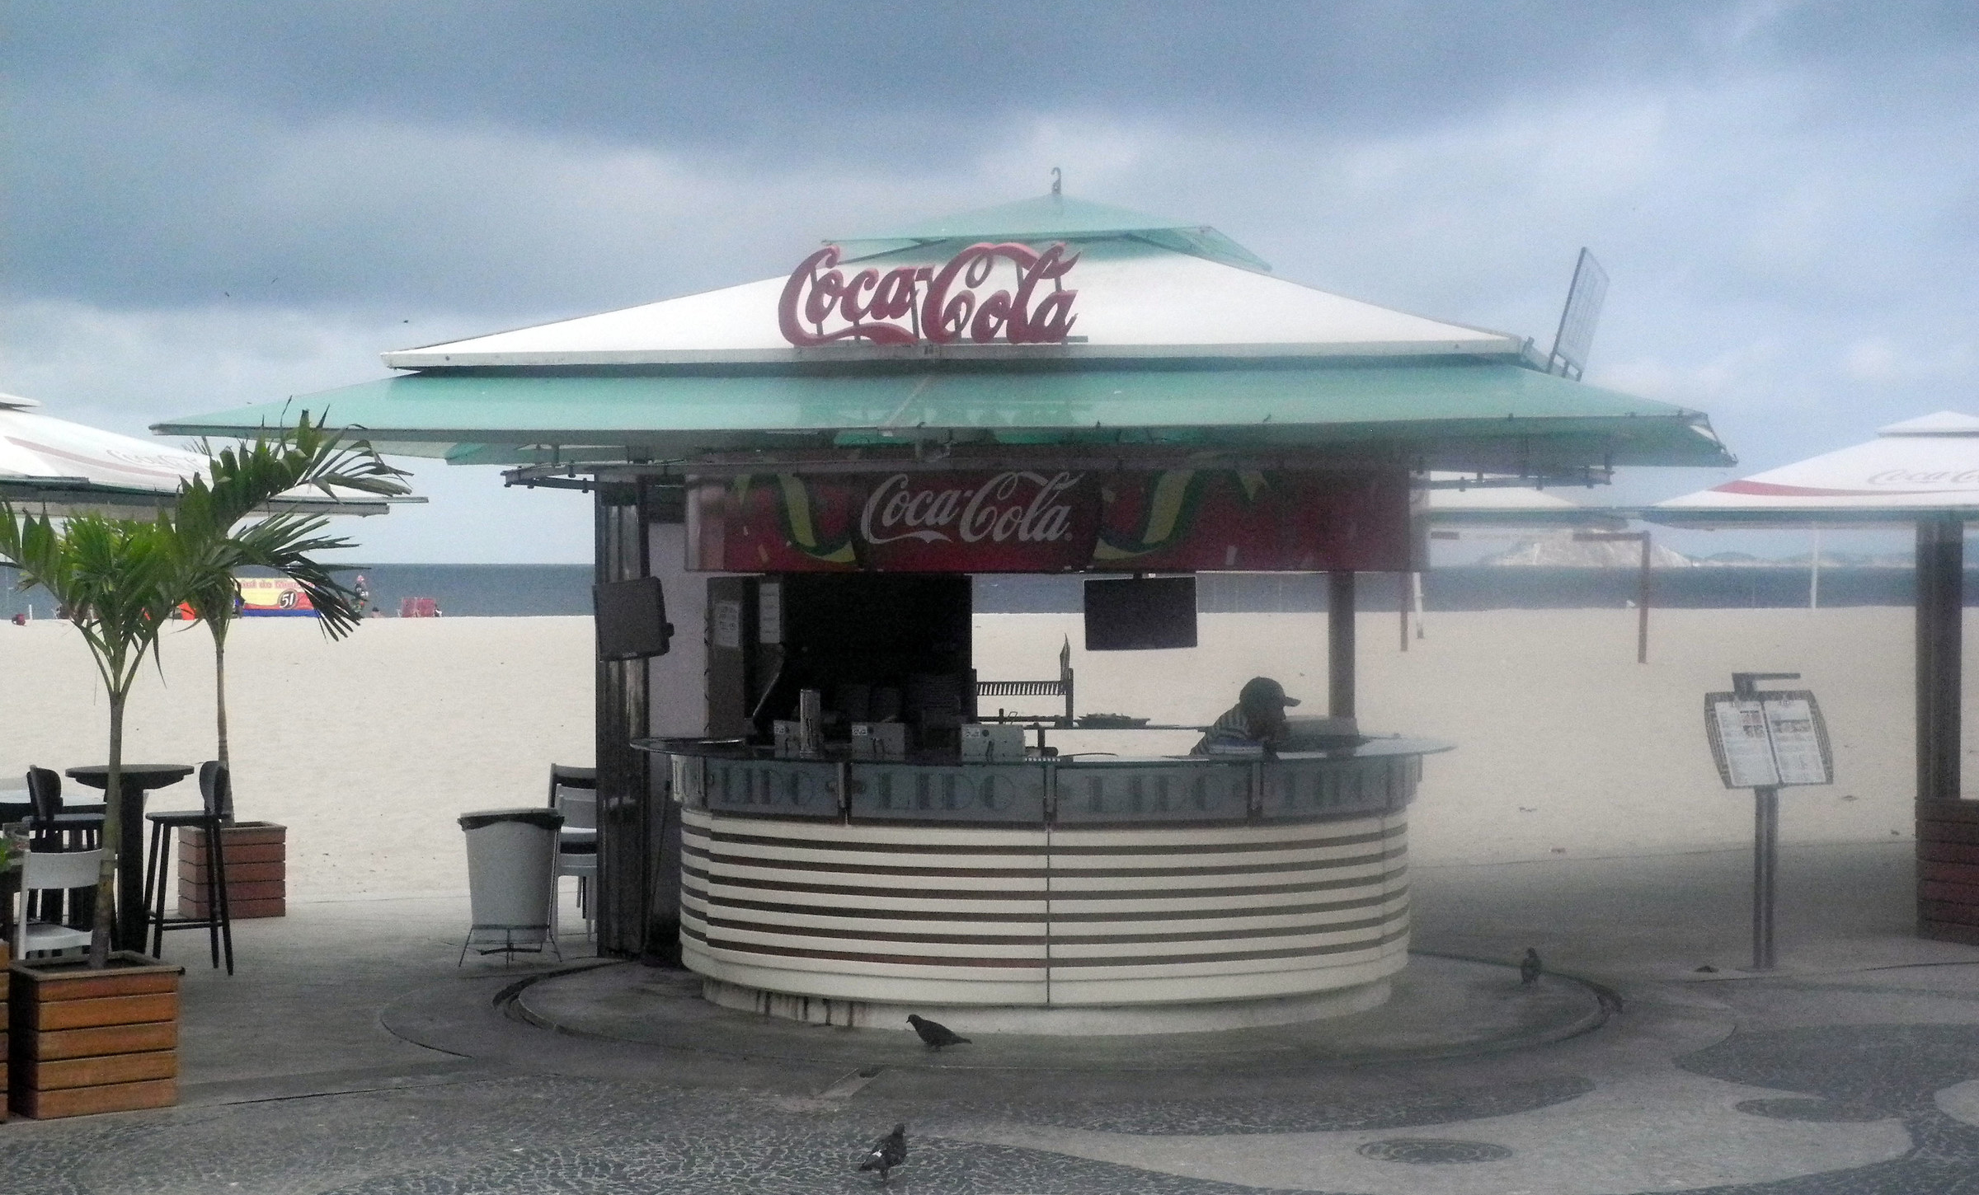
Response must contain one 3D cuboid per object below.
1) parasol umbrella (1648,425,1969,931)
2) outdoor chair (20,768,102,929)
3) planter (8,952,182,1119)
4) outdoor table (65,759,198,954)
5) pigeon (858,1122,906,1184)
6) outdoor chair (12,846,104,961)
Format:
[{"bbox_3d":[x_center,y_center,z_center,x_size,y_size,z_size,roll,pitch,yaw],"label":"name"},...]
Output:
[{"bbox_3d":[5.439,0.429,19.895,3.150,2.950,3.150,0,1,15],"label":"parasol umbrella"},{"bbox_3d":[-4.450,1.345,16.934,0.430,1.040,0.400,0,1,-28],"label":"outdoor chair"},{"bbox_3d":[-3.400,1.645,13.117,0.540,0.515,0.540,0,1,-33],"label":"planter"},{"bbox_3d":[-4.205,1.349,17.064,0.625,1.030,0.625,0,1,-33],"label":"outdoor table"},{"bbox_3d":[-0.347,1.816,11.458,0.260,0.205,0.120,0,1,-40],"label":"pigeon"},{"bbox_3d":[-4.040,1.479,14.995,0.440,0.810,0.480,0,1,-34],"label":"outdoor chair"}]

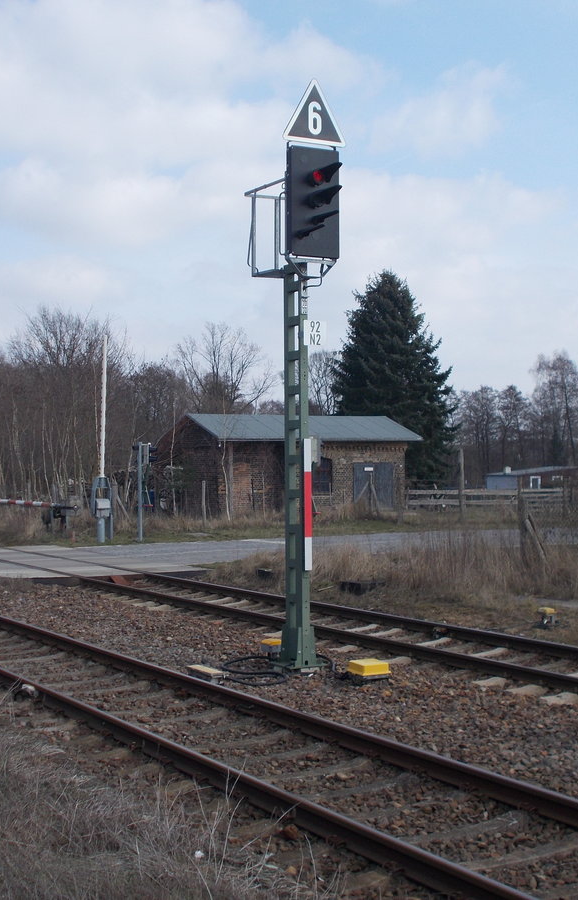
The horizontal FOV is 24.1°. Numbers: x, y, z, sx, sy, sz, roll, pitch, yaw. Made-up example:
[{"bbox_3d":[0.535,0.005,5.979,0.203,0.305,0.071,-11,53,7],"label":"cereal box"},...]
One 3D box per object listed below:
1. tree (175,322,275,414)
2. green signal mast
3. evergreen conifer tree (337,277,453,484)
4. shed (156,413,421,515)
[{"bbox_3d":[-3.620,-2.183,78.025,5.900,10.360,5.600,-1,-1,0],"label":"tree"},{"bbox_3d":[0.127,-0.796,15.057,0.800,6.520,1.220,0,-1,-32],"label":"green signal mast"},{"bbox_3d":[5.458,-3.235,70.035,6.300,12.140,6.300,-1,-1,0],"label":"evergreen conifer tree"},{"bbox_3d":[0.138,0.575,57.294,9.710,4.070,5.440,0,-1,-30],"label":"shed"}]

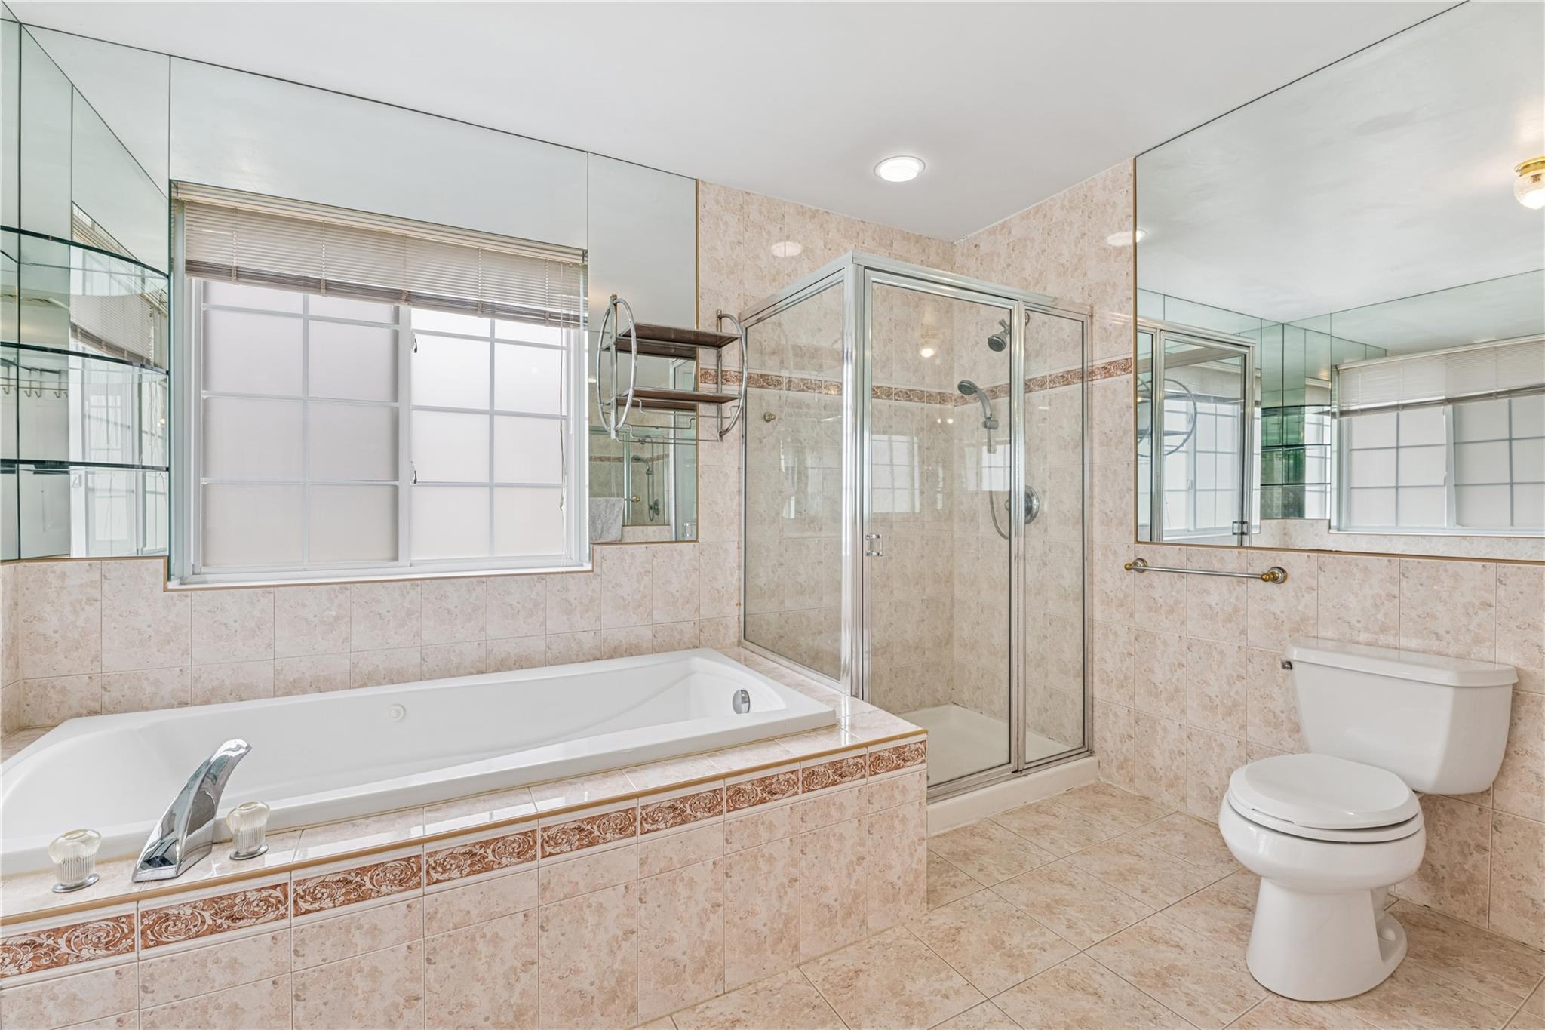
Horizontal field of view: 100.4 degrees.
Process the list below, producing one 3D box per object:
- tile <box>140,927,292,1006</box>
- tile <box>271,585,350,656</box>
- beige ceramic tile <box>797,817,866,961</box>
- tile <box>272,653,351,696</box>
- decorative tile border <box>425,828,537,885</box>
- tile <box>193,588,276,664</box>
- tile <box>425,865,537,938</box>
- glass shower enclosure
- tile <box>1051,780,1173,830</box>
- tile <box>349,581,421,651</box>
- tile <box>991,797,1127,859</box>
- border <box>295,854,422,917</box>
[{"bbox_3d":[-0.893,0.726,1.038,0.203,0.077,0.010,-1,1,-28],"label":"tile"},{"bbox_3d":[-1.482,0.340,2.083,0.203,0.226,0.010,-1,1,-27],"label":"tile"},{"bbox_3d":[0.156,0.946,1.631,0.204,0.321,0.010,0,0,-27],"label":"beige ceramic tile"},{"bbox_3d":[-1.509,0.525,2.119,0.207,0.130,0.010,0,0,-27],"label":"tile"},{"bbox_3d":[-0.564,0.664,1.256,0.198,0.062,0.010,0,0,-27],"label":"decorative tile border"},{"bbox_3d":[-1.662,0.342,1.990,0.203,0.226,0.010,-1,1,-27],"label":"tile"},{"bbox_3d":[-0.551,0.735,1.227,0.199,0.077,0.010,-1,1,-28],"label":"tile"},{"bbox_3d":[0.595,0.072,2.698,1.197,1.857,0.778,-1,1,-29],"label":"glass shower enclosure"},{"bbox_3d":[1.253,1.077,2.383,0.315,0.010,0.316,-1,1,-28],"label":"tile"},{"bbox_3d":[-1.262,0.326,2.106,0.200,0.225,0.010,-1,1,-28],"label":"tile"},{"bbox_3d":[1.003,1.103,2.274,0.315,0.010,0.302,0,0,-27],"label":"tile"},{"bbox_3d":[-0.727,0.652,1.134,0.199,0.063,0.010,-1,1,-28],"label":"border"}]

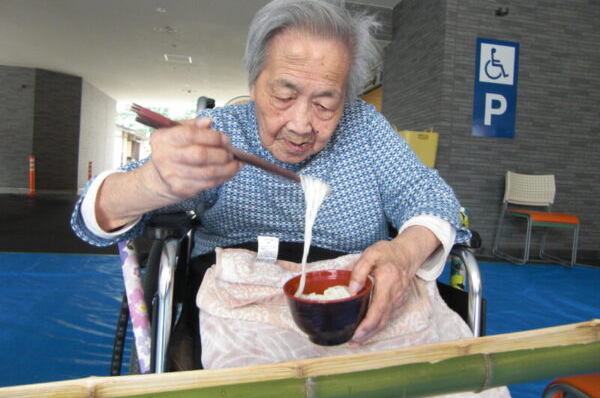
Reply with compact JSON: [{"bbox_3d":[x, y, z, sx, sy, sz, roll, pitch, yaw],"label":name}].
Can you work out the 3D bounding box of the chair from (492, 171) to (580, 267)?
[{"bbox_3d":[2.156,0.166,4.426,0.470,0.810,0.580,3,1,-4],"label":"chair"}]

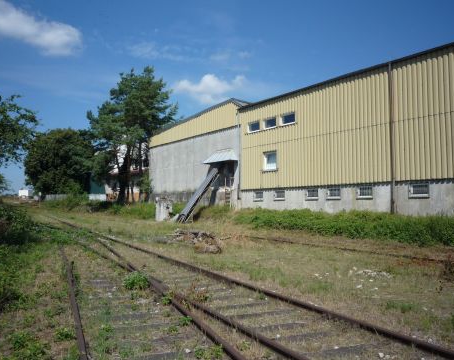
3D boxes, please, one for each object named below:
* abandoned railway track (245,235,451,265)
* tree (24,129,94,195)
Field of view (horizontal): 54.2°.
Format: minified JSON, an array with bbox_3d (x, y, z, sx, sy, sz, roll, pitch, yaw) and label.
[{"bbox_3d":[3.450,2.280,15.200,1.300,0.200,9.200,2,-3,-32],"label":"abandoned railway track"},{"bbox_3d":[-22.030,-1.960,58.000,9.400,9.600,8.800,1,-3,-21],"label":"tree"}]

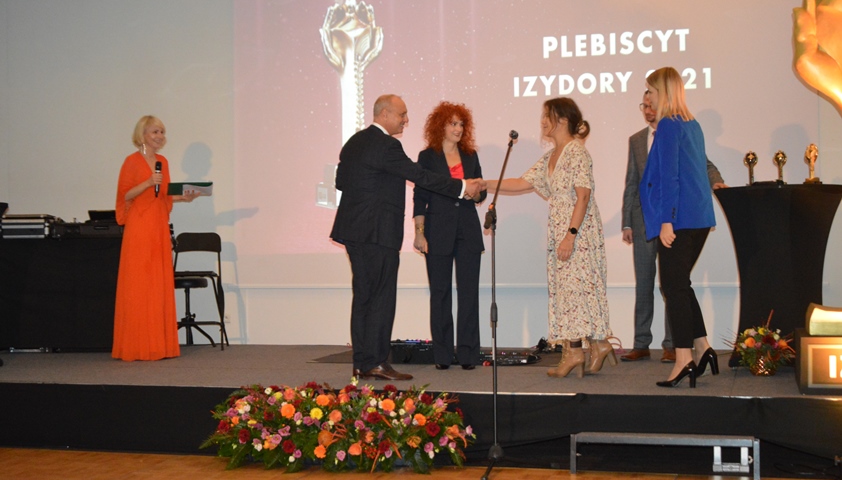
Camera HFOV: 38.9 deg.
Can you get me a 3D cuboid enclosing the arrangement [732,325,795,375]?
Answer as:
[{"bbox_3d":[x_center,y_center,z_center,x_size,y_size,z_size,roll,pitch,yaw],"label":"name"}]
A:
[{"bbox_3d":[2.046,0.647,7.120,0.350,0.296,0.320,-1,-1,0],"label":"arrangement"}]

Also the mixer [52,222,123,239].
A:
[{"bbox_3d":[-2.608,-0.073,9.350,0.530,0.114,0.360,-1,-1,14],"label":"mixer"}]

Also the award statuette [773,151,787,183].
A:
[{"bbox_3d":[2.368,-0.468,7.850,0.105,0.244,0.100,-1,-1,6],"label":"award statuette"}]

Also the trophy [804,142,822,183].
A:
[{"bbox_3d":[2.529,-0.493,7.680,0.110,0.271,0.100,-1,-1,18],"label":"trophy"}]

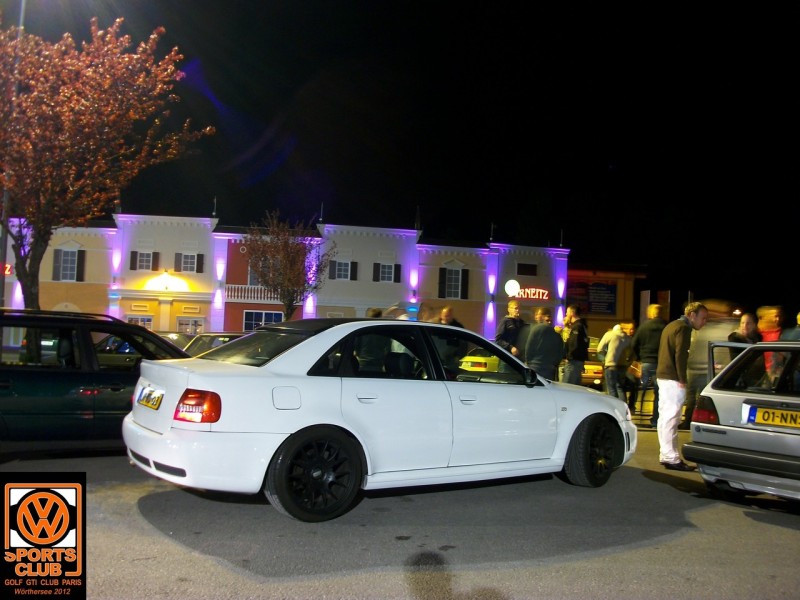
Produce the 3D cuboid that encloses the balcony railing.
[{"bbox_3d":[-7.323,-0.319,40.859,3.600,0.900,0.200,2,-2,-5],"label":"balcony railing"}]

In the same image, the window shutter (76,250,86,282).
[{"bbox_3d":[-16.323,-1.717,40.272,0.400,1.610,0.060,2,-2,-5],"label":"window shutter"}]

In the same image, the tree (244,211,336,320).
[{"bbox_3d":[-3.975,-0.308,27.918,3.300,5.700,3.300,2,-2,-5],"label":"tree"}]

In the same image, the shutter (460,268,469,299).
[{"bbox_3d":[3.464,-0.845,42.003,0.400,1.610,0.060,2,-2,-5],"label":"shutter"}]

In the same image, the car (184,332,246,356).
[{"bbox_3d":[-3.300,1.380,16.300,1.700,1.400,4.250,1,-2,37],"label":"car"}]

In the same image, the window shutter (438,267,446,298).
[{"bbox_3d":[2.266,-0.890,41.898,0.400,1.610,0.060,2,-2,-5],"label":"window shutter"}]

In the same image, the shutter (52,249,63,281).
[{"bbox_3d":[-17.508,-1.764,40.168,0.400,1.610,0.060,2,-2,-5],"label":"shutter"}]

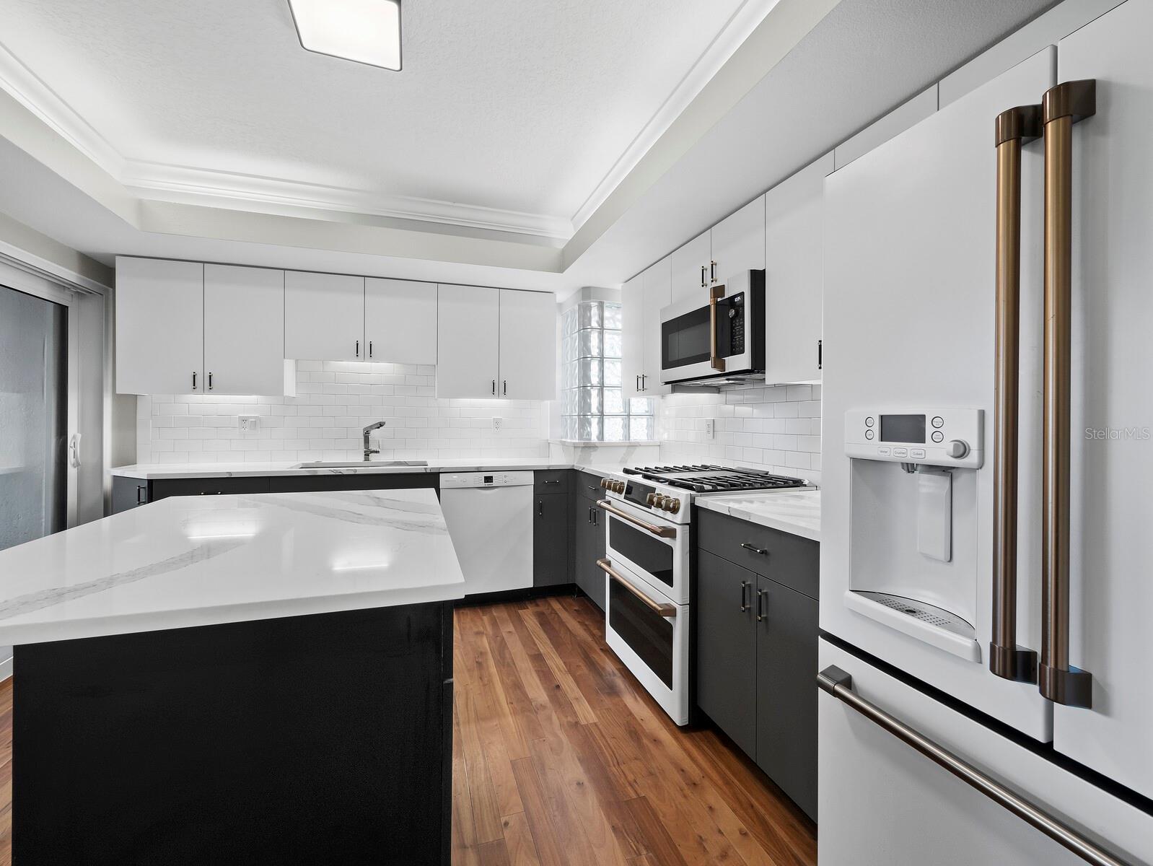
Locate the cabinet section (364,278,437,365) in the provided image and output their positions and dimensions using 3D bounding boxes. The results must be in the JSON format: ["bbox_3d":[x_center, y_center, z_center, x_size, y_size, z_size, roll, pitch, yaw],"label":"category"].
[{"bbox_3d":[-1.218,-0.741,3.280,0.457,0.557,0.330,0,1,-18],"label":"cabinet section"}]

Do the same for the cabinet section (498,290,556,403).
[{"bbox_3d":[-0.402,-0.635,3.540,0.418,0.787,0.330,0,1,-18],"label":"cabinet section"}]

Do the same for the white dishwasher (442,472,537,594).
[{"bbox_3d":[-0.658,0.650,3.265,0.600,0.822,0.590,0,1,-19],"label":"white dishwasher"}]

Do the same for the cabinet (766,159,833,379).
[{"bbox_3d":[1.012,-0.610,1.875,0.330,0.815,0.343,0,1,-19],"label":"cabinet"}]

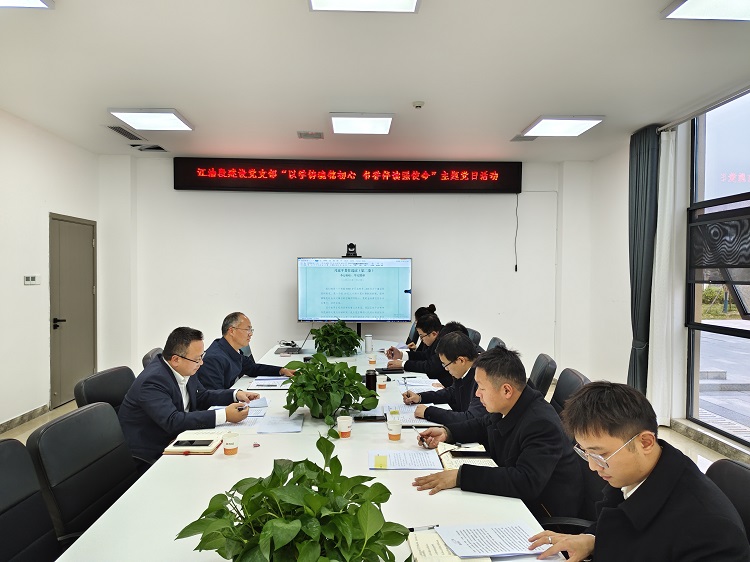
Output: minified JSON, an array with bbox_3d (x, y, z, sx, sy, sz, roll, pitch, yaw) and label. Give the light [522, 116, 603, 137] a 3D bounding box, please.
[{"bbox_3d":[1.864,-1.548,5.246,0.612,0.040,0.612,0,1,-3],"label":"light"}]

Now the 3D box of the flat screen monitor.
[{"bbox_3d":[-0.252,0.116,6.649,1.455,0.820,0.070,0,1,-3],"label":"flat screen monitor"}]

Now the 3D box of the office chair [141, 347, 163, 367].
[{"bbox_3d":[-1.117,0.932,3.368,0.620,0.990,0.600,0,1,-3],"label":"office chair"}]

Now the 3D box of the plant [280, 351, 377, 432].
[{"bbox_3d":[-0.234,0.531,2.681,0.470,0.325,0.450,0,1,-3],"label":"plant"}]

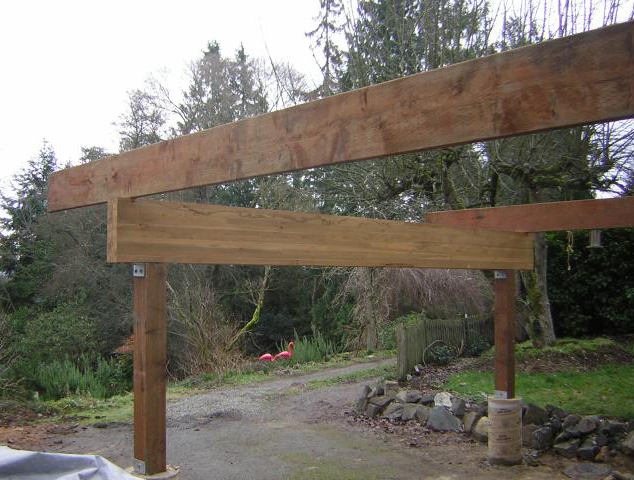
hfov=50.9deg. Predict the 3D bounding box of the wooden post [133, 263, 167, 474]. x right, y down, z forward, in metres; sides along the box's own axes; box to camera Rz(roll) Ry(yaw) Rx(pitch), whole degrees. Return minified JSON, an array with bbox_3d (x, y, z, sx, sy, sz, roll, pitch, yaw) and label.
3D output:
[{"bbox_3d":[-0.987,0.745,3.940,0.140,1.210,0.140,3,-4,-43],"label":"wooden post"}]

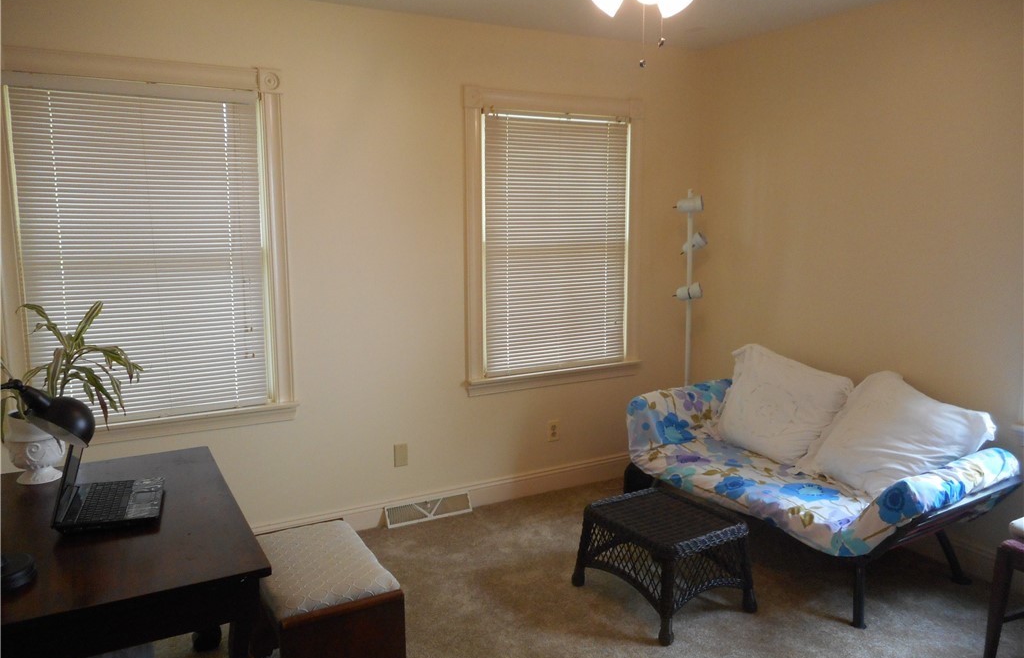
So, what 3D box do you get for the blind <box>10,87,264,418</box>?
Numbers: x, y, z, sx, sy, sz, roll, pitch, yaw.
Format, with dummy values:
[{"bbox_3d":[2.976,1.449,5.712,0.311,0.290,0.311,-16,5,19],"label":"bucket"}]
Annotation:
[{"bbox_3d":[-1.463,-0.306,2.994,0.875,1.326,0.045,-5,10,-28],"label":"blind"}]

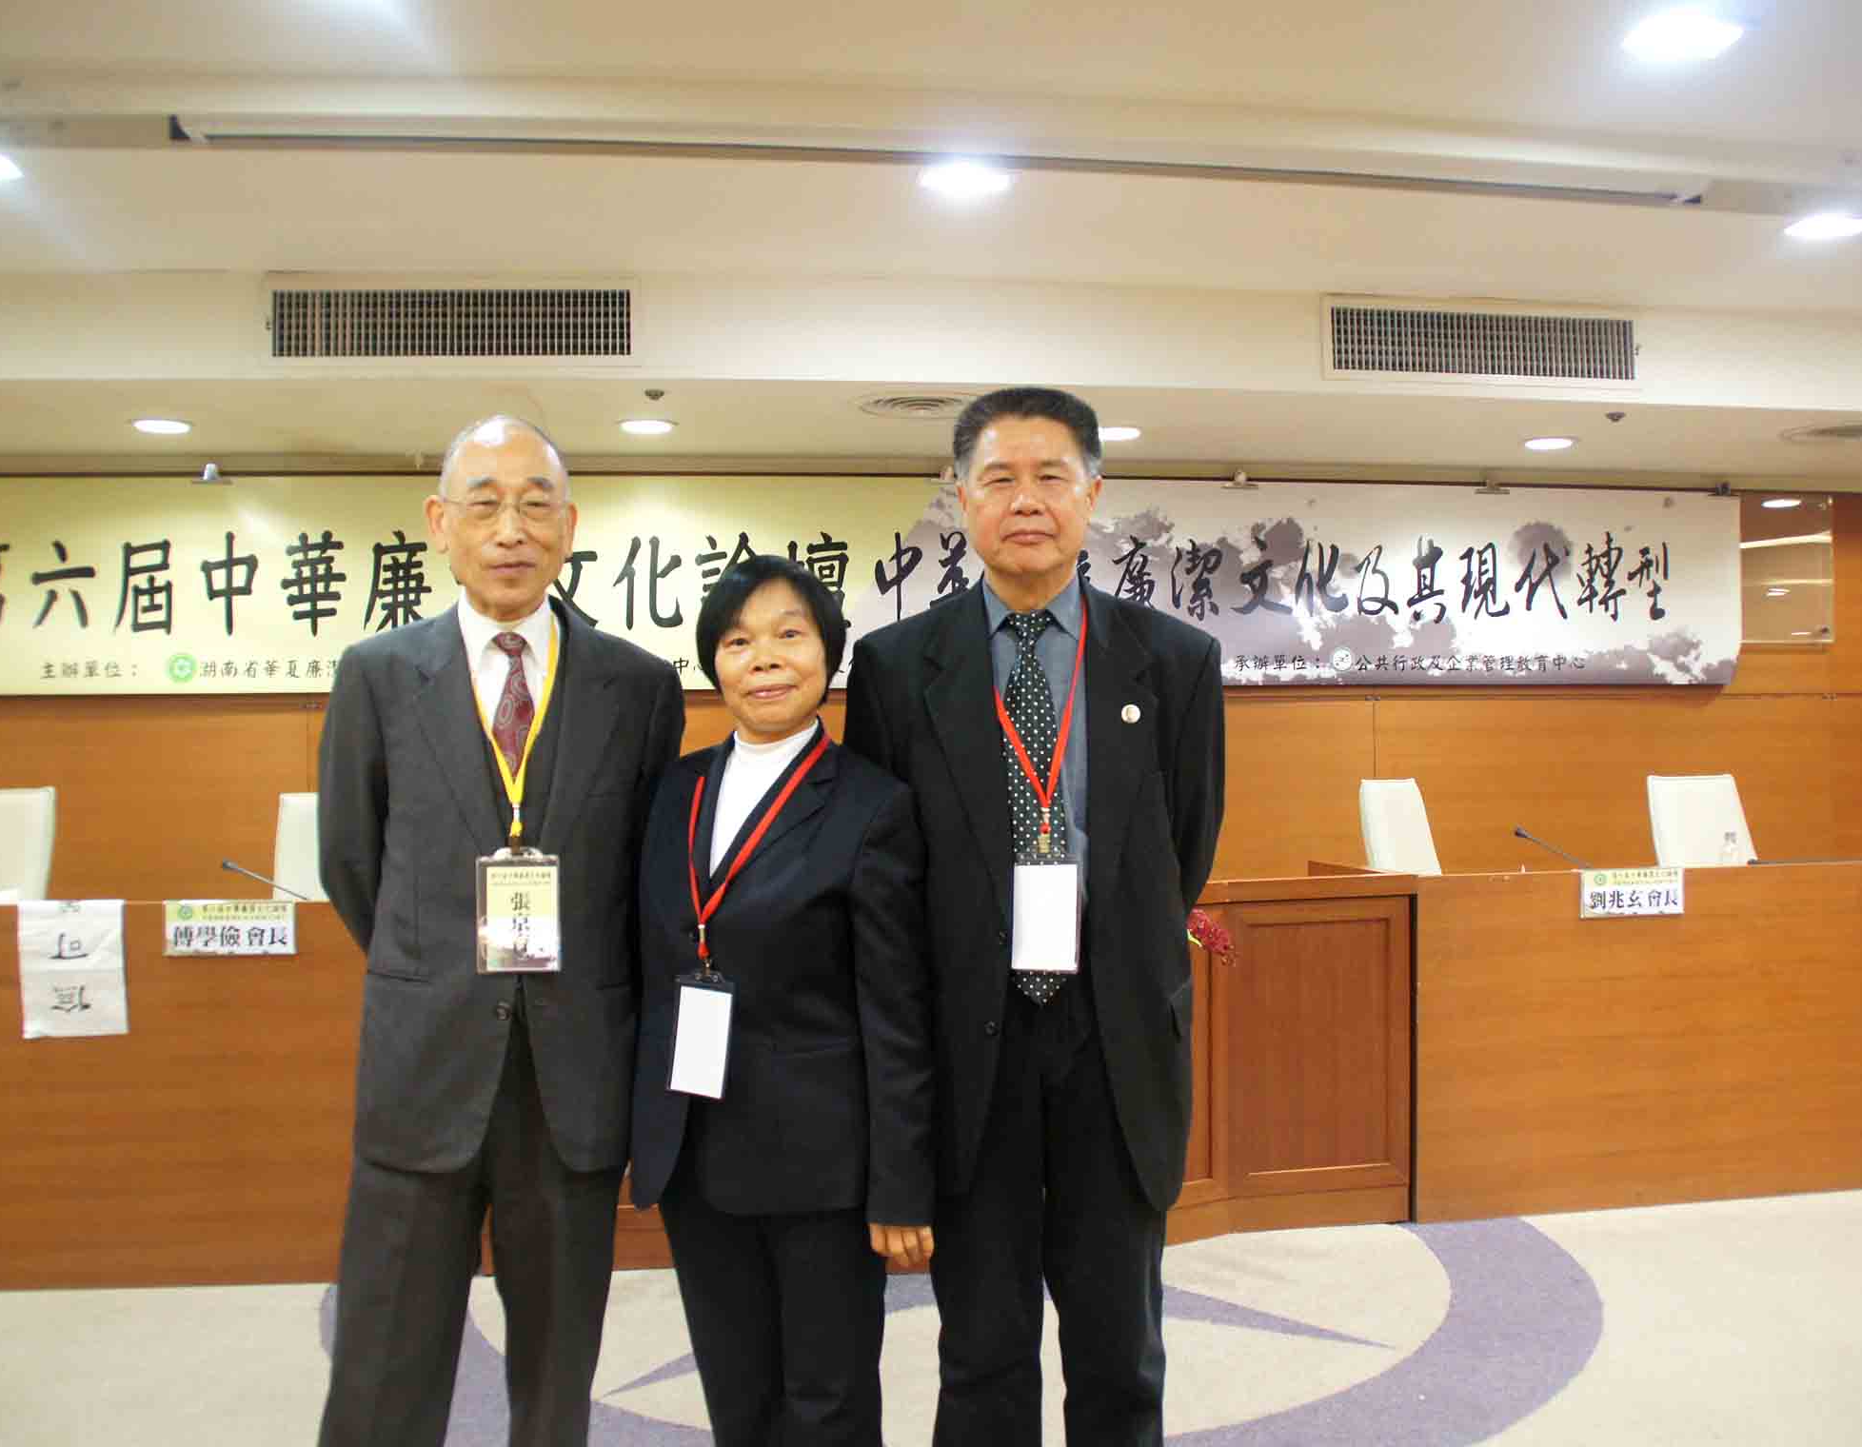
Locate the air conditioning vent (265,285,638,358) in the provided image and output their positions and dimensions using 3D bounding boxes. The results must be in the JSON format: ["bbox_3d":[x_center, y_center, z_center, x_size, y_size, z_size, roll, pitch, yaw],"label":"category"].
[{"bbox_3d":[-1.538,-1.288,5.262,1.160,0.220,0.070,-1,-2,-7],"label":"air conditioning vent"}]

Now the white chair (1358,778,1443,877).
[{"bbox_3d":[1.739,0.733,5.473,0.550,1.100,0.600,0,-2,-37],"label":"white chair"}]

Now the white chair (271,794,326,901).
[{"bbox_3d":[-1.854,0.759,4.971,0.550,1.100,0.600,0,-2,-13],"label":"white chair"}]

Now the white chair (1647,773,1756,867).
[{"bbox_3d":[2.782,0.721,5.607,0.550,1.100,0.600,0,-2,-15],"label":"white chair"}]

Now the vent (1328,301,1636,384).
[{"bbox_3d":[1.944,-1.324,5.728,1.160,0.220,0.070,-1,-2,-7],"label":"vent"}]

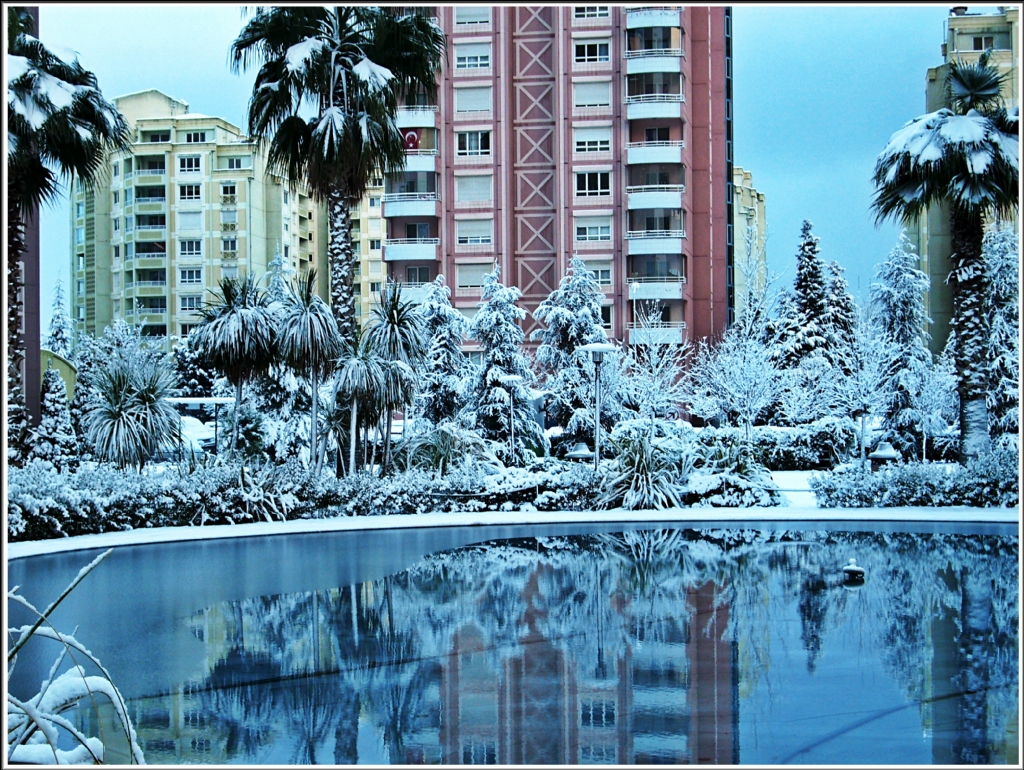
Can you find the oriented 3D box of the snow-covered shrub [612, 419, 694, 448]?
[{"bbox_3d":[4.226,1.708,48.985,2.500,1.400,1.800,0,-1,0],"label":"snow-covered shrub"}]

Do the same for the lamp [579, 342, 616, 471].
[{"bbox_3d":[1.688,0.669,31.968,0.770,2.950,0.770,0,-1,0],"label":"lamp"}]

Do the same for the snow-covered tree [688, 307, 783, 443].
[{"bbox_3d":[6.169,0.306,44.949,2.600,4.620,2.500,0,-1,0],"label":"snow-covered tree"}]

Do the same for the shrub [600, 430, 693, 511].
[{"bbox_3d":[2.577,1.648,31.200,1.720,1.510,1.650,-1,-1,0],"label":"shrub"}]

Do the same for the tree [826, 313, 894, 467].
[{"bbox_3d":[9.908,0.071,46.300,1.950,4.720,1.950,-1,-1,0],"label":"tree"}]

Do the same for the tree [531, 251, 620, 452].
[{"bbox_3d":[2.395,-0.941,61.413,3.300,7.900,3.200,0,-1,0],"label":"tree"}]

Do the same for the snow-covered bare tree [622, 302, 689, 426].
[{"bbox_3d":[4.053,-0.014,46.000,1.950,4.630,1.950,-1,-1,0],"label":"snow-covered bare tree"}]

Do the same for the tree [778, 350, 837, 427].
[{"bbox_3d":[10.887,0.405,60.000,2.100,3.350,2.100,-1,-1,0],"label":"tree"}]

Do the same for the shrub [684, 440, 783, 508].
[{"bbox_3d":[4.298,1.737,31.600,1.880,1.320,1.700,-1,-1,0],"label":"shrub"}]

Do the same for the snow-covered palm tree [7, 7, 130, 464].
[{"bbox_3d":[-8.154,-2.189,26.800,3.600,8.670,3.600,-1,-1,0],"label":"snow-covered palm tree"}]

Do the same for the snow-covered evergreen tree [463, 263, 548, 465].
[{"bbox_3d":[-0.231,-0.722,57.919,3.000,7.350,2.900,0,-1,0],"label":"snow-covered evergreen tree"}]

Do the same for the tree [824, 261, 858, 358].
[{"bbox_3d":[20.777,-2.435,103.000,3.300,10.880,3.300,-1,-1,0],"label":"tree"}]

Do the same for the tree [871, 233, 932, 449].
[{"bbox_3d":[14.567,-1.428,60.905,2.400,8.650,2.400,0,-1,0],"label":"tree"}]

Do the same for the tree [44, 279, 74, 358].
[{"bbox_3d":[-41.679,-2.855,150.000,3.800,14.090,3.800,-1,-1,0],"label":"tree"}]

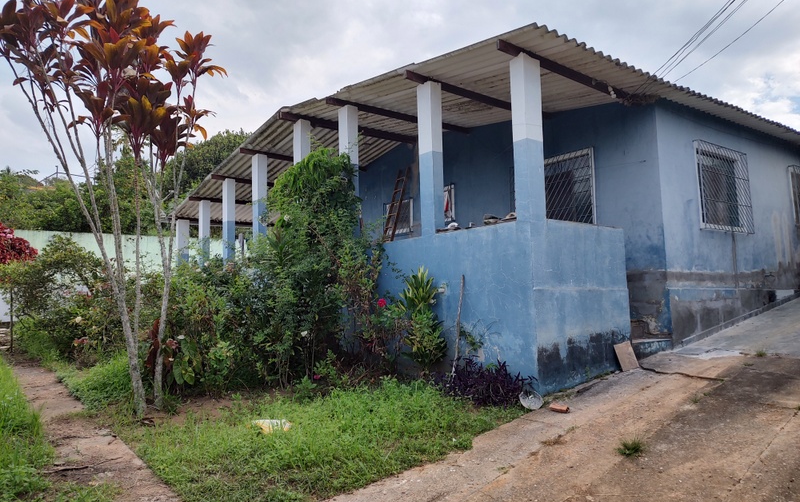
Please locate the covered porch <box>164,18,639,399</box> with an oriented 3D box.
[{"bbox_3d":[-1.432,-0.185,12.372,3.450,4.870,14.000,3,-7,-38],"label":"covered porch"}]

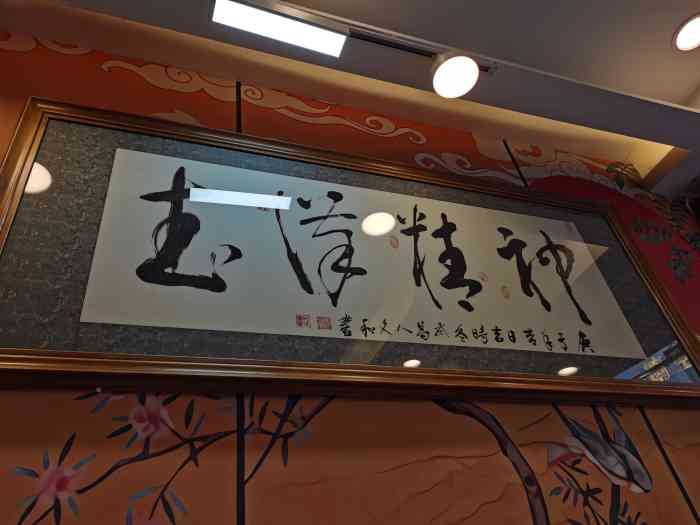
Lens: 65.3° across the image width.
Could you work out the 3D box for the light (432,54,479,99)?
[{"bbox_3d":[0.283,-0.554,1.542,0.125,0.118,0.125,6,-43,-19],"label":"light"}]

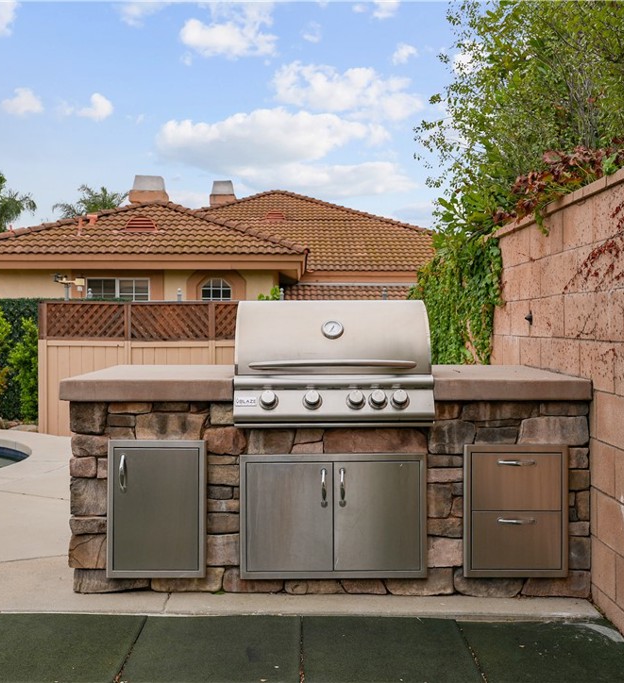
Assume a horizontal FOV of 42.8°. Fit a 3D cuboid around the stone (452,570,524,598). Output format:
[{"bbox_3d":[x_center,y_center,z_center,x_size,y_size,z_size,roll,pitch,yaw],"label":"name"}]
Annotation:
[{"bbox_3d":[0.752,1.030,3.400,0.305,0.125,0.090,0,1,0],"label":"stone"}]

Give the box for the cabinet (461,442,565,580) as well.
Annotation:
[{"bbox_3d":[0.855,0.712,3.510,0.435,0.556,0.400,0,1,0],"label":"cabinet"}]

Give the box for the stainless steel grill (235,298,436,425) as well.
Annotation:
[{"bbox_3d":[0.090,0.090,3.550,0.826,0.550,0.650,0,1,0],"label":"stainless steel grill"}]

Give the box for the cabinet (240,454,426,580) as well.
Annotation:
[{"bbox_3d":[0.093,0.742,3.370,0.783,0.525,0.110,0,1,0],"label":"cabinet"}]

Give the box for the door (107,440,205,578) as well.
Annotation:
[{"bbox_3d":[-0.655,0.711,3.360,0.409,0.578,0.090,0,1,0],"label":"door"}]

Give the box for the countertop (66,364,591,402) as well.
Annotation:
[{"bbox_3d":[0.055,0.200,3.800,2.210,0.090,0.980,0,1,0],"label":"countertop"}]

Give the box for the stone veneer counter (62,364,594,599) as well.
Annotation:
[{"bbox_3d":[0.055,0.610,3.810,2.210,0.915,0.980,0,1,0],"label":"stone veneer counter"}]

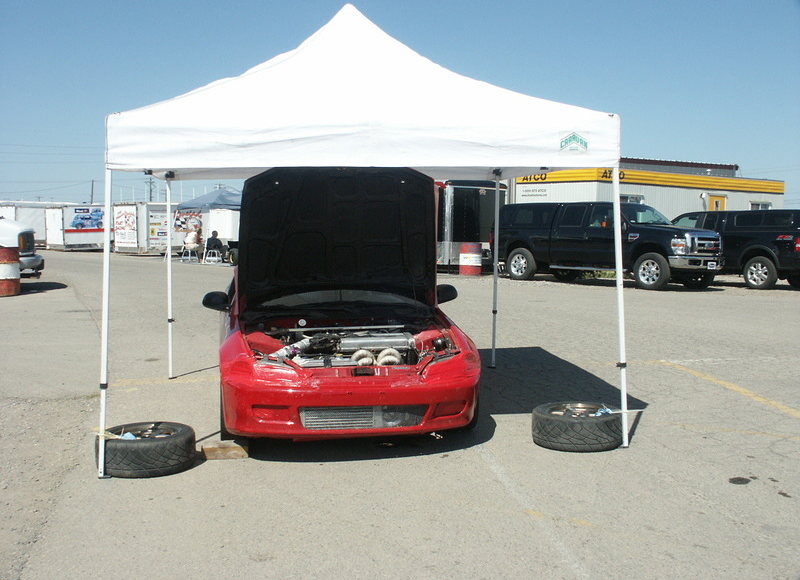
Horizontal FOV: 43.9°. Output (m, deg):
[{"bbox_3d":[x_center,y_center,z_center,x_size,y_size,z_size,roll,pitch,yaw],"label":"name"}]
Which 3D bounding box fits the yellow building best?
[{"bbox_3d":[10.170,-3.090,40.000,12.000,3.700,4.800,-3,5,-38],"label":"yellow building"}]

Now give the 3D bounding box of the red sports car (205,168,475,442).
[{"bbox_3d":[-0.517,-0.017,7.837,1.730,1.800,4.200,-1,4,-8],"label":"red sports car"}]

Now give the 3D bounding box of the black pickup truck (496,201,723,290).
[{"bbox_3d":[5.050,-1.180,25.000,2.060,1.980,6.270,-4,6,-41],"label":"black pickup truck"}]

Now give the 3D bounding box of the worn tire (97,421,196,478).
[{"bbox_3d":[-1.497,0.939,5.885,0.580,0.210,0.580,0,4,0],"label":"worn tire"}]

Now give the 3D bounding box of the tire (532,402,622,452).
[{"bbox_3d":[1.140,0.875,6.390,0.580,0.210,0.580,0,4,0],"label":"tire"}]

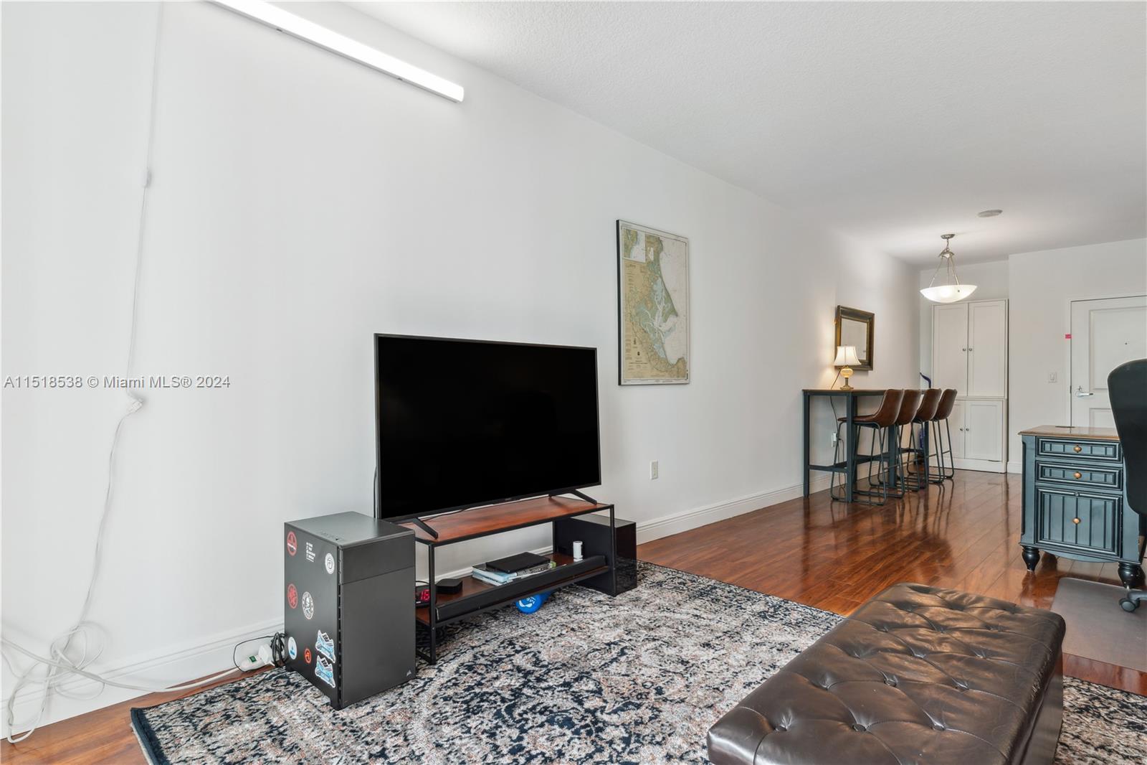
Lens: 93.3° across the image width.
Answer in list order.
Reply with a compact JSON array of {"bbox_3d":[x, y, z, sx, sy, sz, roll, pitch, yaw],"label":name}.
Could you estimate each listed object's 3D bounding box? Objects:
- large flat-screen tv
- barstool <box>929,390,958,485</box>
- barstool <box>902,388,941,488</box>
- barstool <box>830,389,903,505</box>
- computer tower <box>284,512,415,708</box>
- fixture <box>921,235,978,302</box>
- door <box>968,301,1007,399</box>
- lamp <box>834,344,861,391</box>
[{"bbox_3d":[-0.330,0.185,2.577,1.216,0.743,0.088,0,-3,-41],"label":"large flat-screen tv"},{"bbox_3d":[4.248,0.597,6.541,0.484,1.062,0.522,0,0,-42],"label":"barstool"},{"bbox_3d":[3.776,0.594,6.112,0.484,1.062,0.522,0,0,-42],"label":"barstool"},{"bbox_3d":[2.832,0.589,5.253,0.484,1.062,0.522,0,0,-42],"label":"barstool"},{"bbox_3d":[-0.837,0.810,2.025,0.446,0.541,0.273,0,0,41],"label":"computer tower"},{"bbox_3d":[4.175,-1.277,6.044,0.522,0.759,0.522,0,0,-42],"label":"fixture"},{"bbox_3d":[5.220,-0.419,6.835,0.033,1.204,0.396,0,0,-41],"label":"door"},{"bbox_3d":[2.760,-0.150,5.468,0.247,0.457,0.247,0,0,-42],"label":"lamp"}]

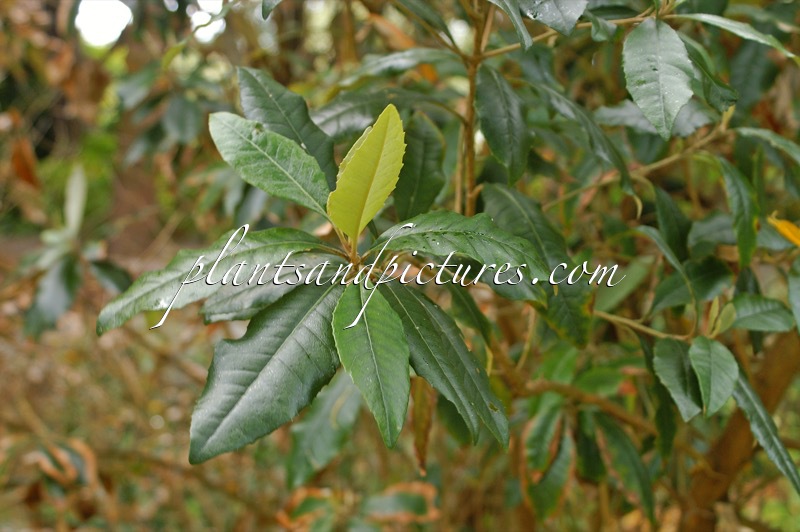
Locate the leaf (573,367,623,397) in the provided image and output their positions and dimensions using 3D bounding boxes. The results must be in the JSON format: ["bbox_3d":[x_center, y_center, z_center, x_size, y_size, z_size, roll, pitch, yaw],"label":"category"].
[{"bbox_3d":[0.151,0.087,1.120,0.038,0.020,0.018,-4,-20,0],"label":"leaf"}]

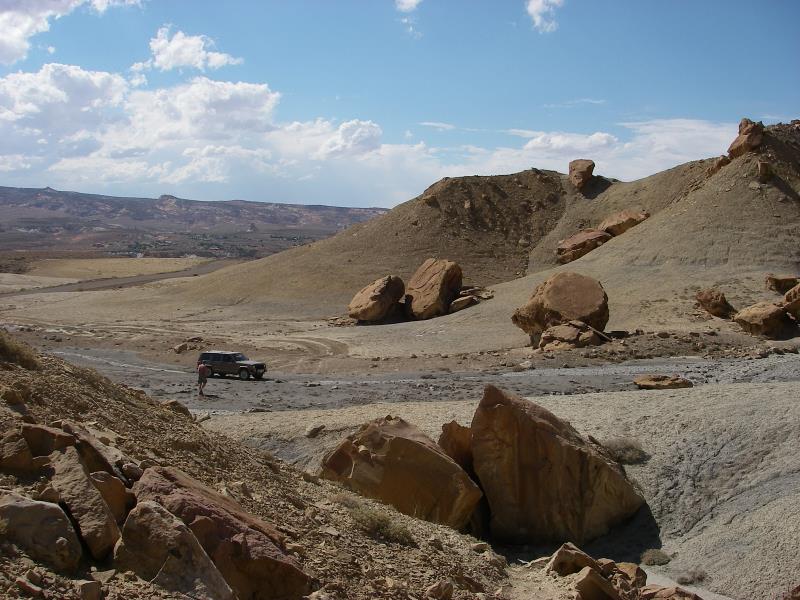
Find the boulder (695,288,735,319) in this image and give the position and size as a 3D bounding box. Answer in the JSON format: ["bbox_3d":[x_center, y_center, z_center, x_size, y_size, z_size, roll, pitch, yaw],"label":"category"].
[{"bbox_3d":[25.507,0.283,71.000,3.200,2.300,2.600,2,5,20],"label":"boulder"}]

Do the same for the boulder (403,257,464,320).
[{"bbox_3d":[2.937,-0.921,77.000,5.000,5.200,4.000,1,5,10],"label":"boulder"}]

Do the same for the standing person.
[{"bbox_3d":[-10.360,4.123,46.300,0.520,1.790,0.360,0,5,0],"label":"standing person"}]

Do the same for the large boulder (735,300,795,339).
[{"bbox_3d":[27.394,1.465,66.000,4.100,2.600,3.200,2,5,22],"label":"large boulder"}]

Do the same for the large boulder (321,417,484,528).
[{"bbox_3d":[0.063,4.482,22.300,3.700,2.900,2.600,0,5,0],"label":"large boulder"}]

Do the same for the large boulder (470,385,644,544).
[{"bbox_3d":[4.099,4.308,23.000,4.200,3.750,2.700,1,5,9],"label":"large boulder"}]

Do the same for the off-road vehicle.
[{"bbox_3d":[-10.560,4.117,55.200,4.250,1.680,1.800,2,5,20],"label":"off-road vehicle"}]

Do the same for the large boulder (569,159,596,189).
[{"bbox_3d":[23.767,-16.369,115.000,3.300,4.100,3.100,0,5,0],"label":"large boulder"}]

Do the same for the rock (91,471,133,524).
[{"bbox_3d":[-3.306,2.271,10.100,0.470,0.570,0.450,-2,5,-18],"label":"rock"}]

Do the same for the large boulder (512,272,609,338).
[{"bbox_3d":[11.788,0.477,64.500,6.600,4.800,4.600,1,5,10],"label":"large boulder"}]

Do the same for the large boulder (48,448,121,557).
[{"bbox_3d":[-3.449,2.225,9.600,0.740,1.100,0.750,-2,5,-20],"label":"large boulder"}]

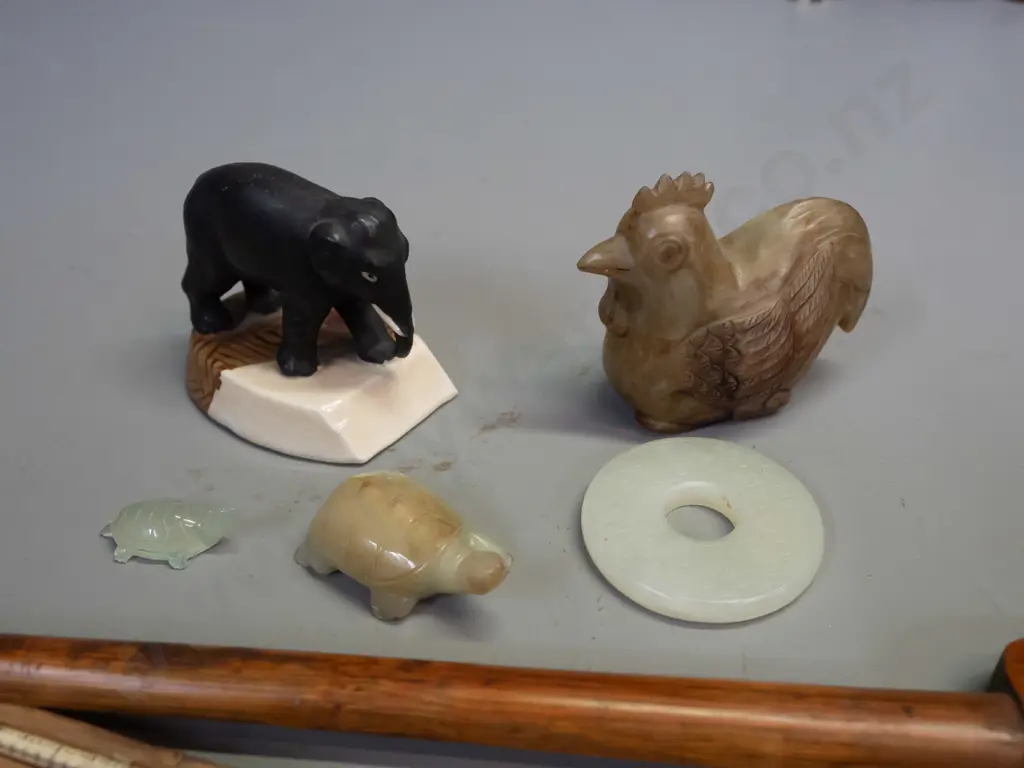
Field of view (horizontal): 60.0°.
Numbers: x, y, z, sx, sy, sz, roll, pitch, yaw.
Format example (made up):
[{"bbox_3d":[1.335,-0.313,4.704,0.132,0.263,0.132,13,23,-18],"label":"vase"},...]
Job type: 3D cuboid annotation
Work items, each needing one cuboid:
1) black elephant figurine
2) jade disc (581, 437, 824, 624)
[{"bbox_3d":[-0.092,-0.045,0.343,0.098,0.074,0.044,24,46,30],"label":"black elephant figurine"},{"bbox_3d":[0.064,0.046,0.300,0.080,0.010,0.080,-2,38,2],"label":"jade disc"}]

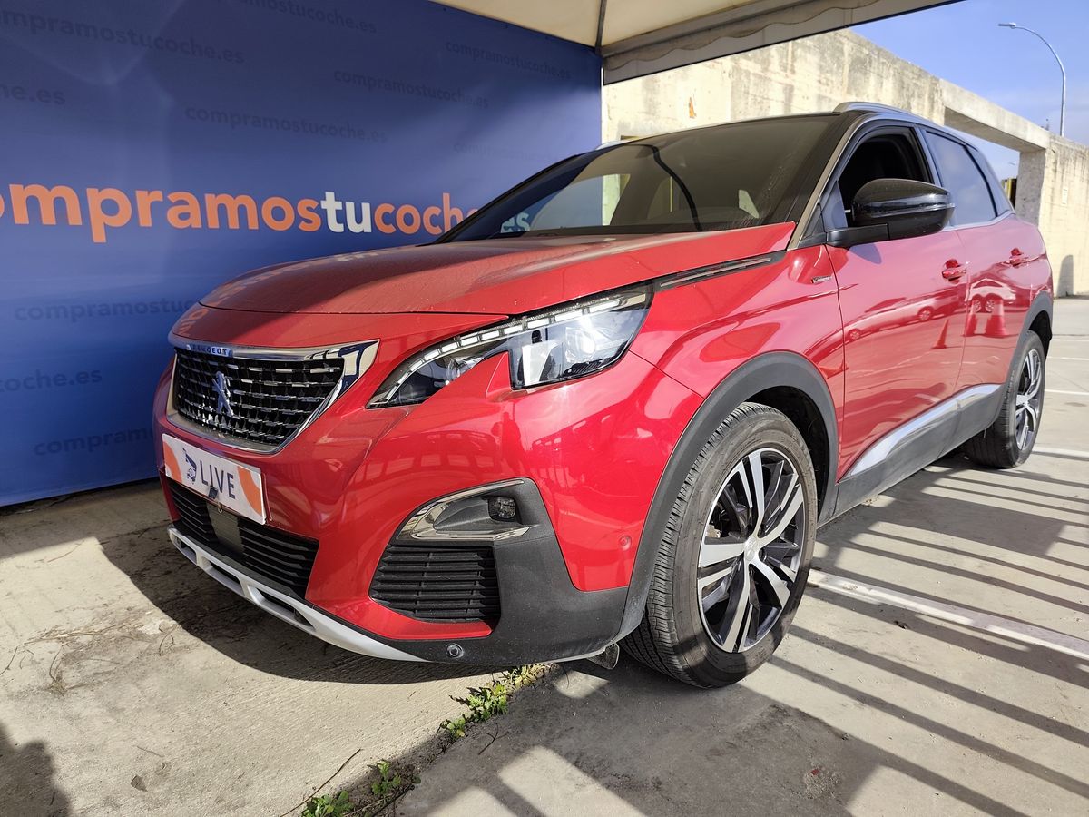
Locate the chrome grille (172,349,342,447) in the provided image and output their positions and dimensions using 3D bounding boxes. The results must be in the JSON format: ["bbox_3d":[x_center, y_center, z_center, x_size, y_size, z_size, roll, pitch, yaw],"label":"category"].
[{"bbox_3d":[-0.727,-0.049,1.654,0.900,0.215,0.110,9,14,44],"label":"chrome grille"}]

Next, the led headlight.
[{"bbox_3d":[-0.061,-0.120,1.396,0.540,0.220,0.180,0,10,5],"label":"led headlight"}]

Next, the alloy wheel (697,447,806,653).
[{"bbox_3d":[0.432,0.321,1.736,0.180,0.485,0.485,9,14,44],"label":"alloy wheel"}]

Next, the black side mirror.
[{"bbox_3d":[0.905,-0.513,1.904,0.240,0.170,0.280,9,14,44],"label":"black side mirror"}]

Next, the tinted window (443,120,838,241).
[{"bbox_3d":[0.329,-0.806,2.613,1.460,0.110,0.930,9,47,44],"label":"tinted window"}]

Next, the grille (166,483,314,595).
[{"bbox_3d":[-0.735,0.273,1.698,0.840,0.170,0.090,9,14,44],"label":"grille"}]

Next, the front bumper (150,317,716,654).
[{"bbox_3d":[-0.544,0.093,1.865,1.800,0.710,0.660,9,14,44],"label":"front bumper"}]

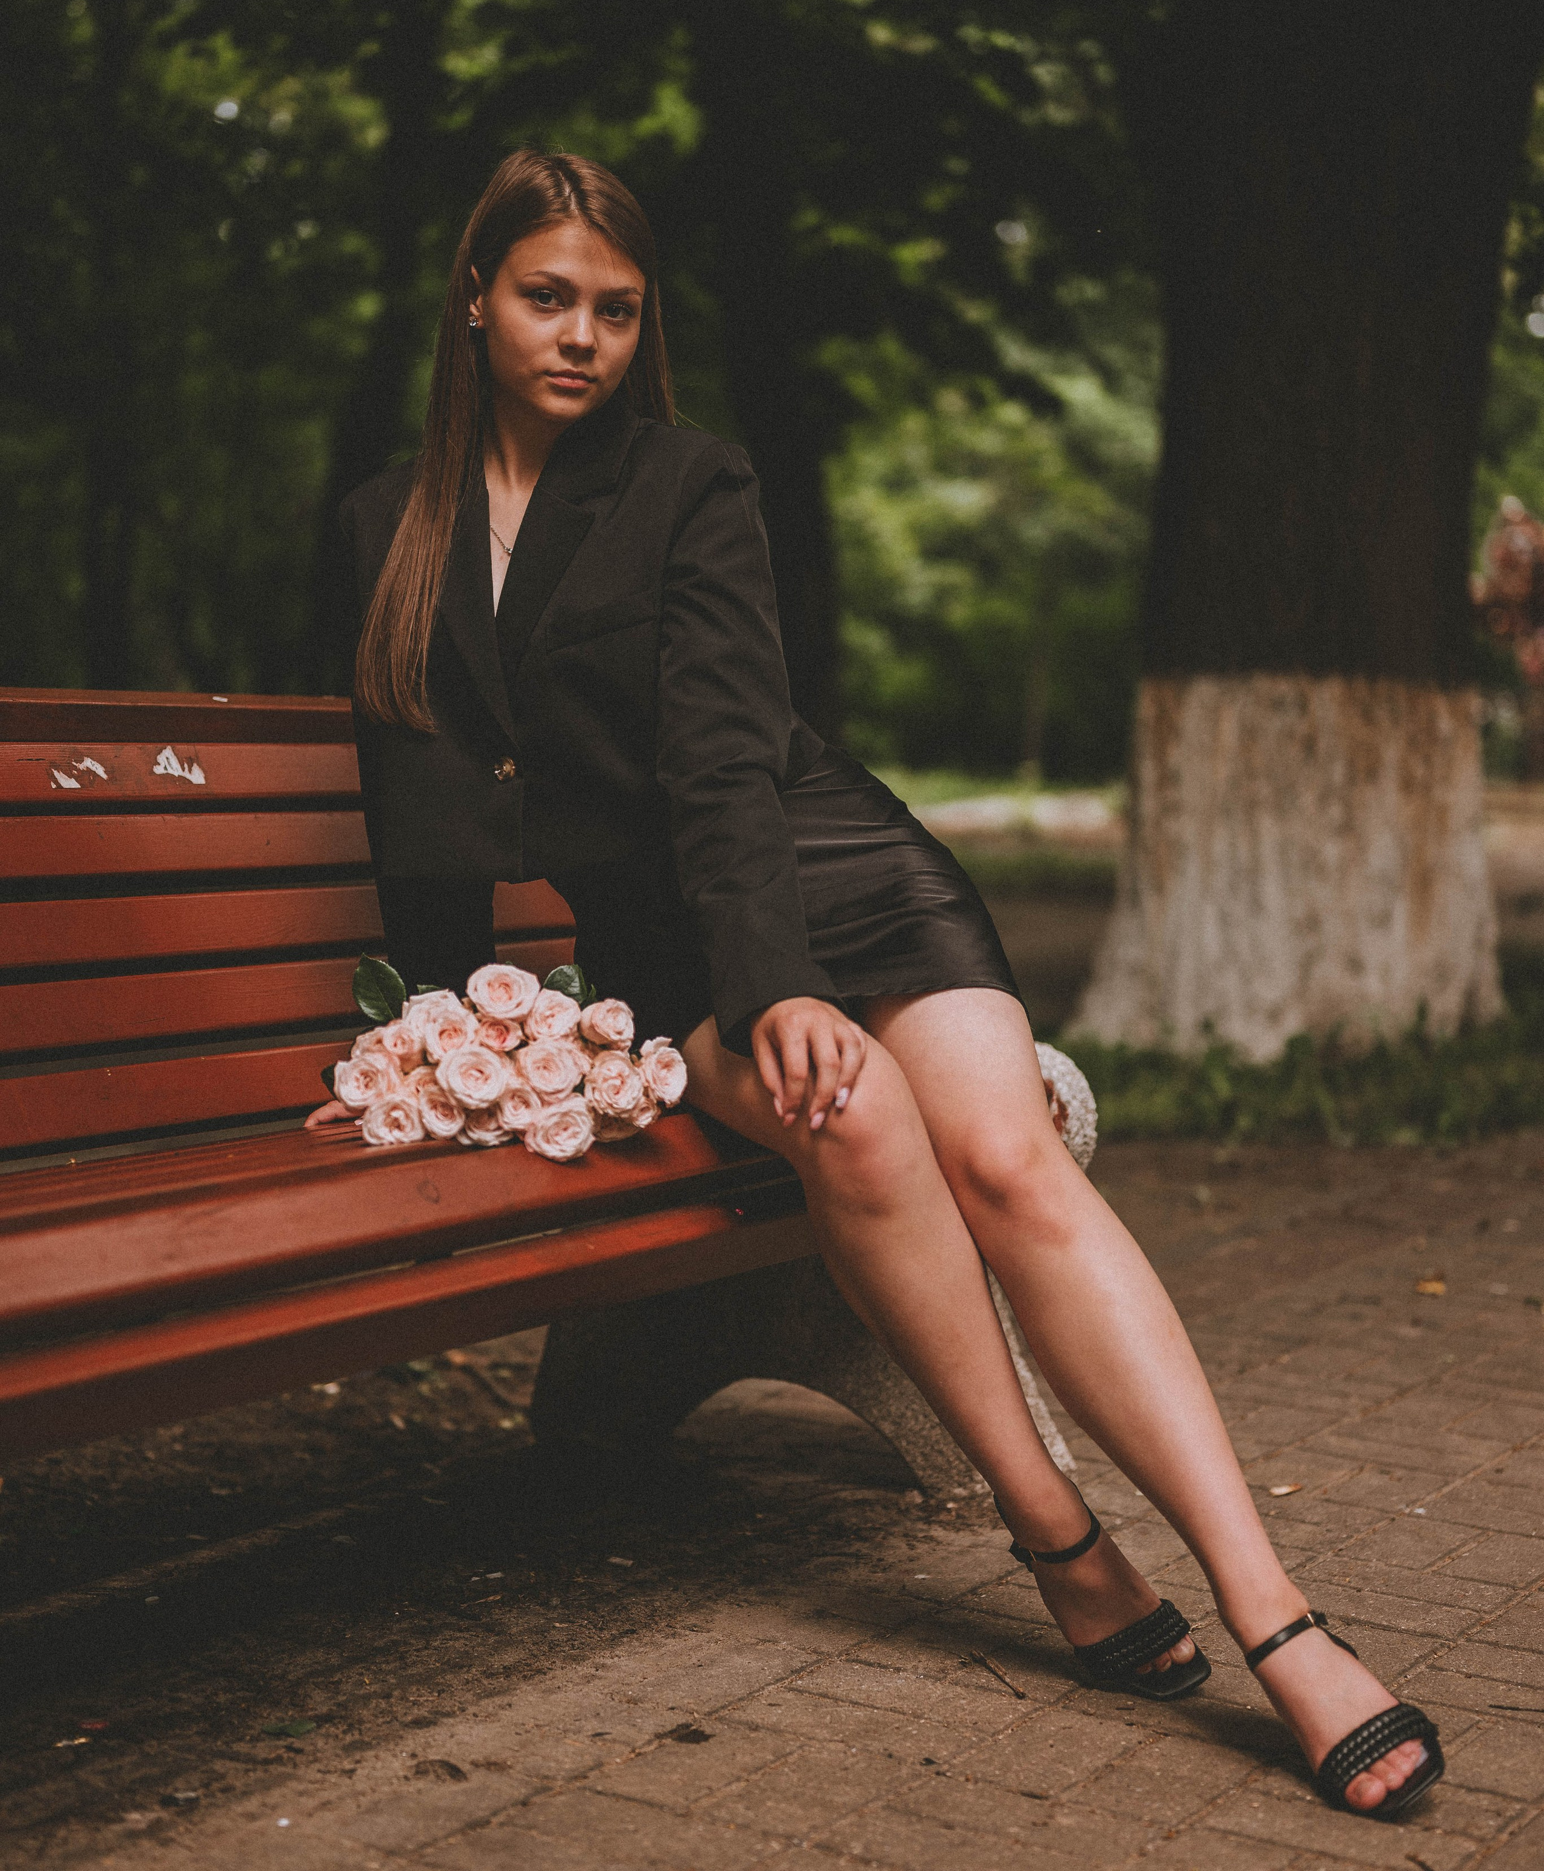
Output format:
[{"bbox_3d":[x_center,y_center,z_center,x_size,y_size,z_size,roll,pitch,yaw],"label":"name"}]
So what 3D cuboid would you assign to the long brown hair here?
[{"bbox_3d":[-0.212,-0.415,2.700,0.210,0.480,0.220,5,3,-18],"label":"long brown hair"}]

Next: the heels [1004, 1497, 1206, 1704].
[{"bbox_3d":[0.273,0.537,2.640,0.088,0.137,0.205,-11,8,-20],"label":"heels"}]

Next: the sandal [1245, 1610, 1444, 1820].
[{"bbox_3d":[0.430,0.565,2.400,0.088,0.135,0.205,-12,7,-15],"label":"sandal"}]

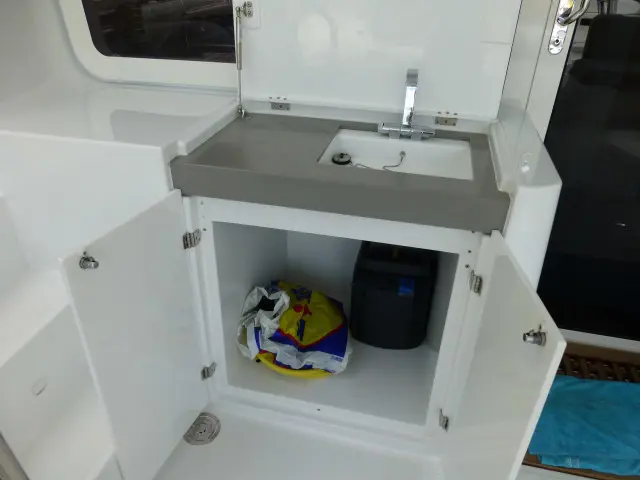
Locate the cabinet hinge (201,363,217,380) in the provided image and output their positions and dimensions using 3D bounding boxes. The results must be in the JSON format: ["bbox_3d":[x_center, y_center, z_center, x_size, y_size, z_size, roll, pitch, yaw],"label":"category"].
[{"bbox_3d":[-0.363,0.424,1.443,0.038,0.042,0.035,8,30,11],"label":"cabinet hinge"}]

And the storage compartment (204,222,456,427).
[{"bbox_3d":[0.080,0.129,1.477,0.630,0.604,0.535,8,30,11],"label":"storage compartment"}]

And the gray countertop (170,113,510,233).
[{"bbox_3d":[0.072,-0.215,1.214,0.770,0.083,0.487,8,30,11],"label":"gray countertop"}]

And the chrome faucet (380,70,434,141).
[{"bbox_3d":[0.256,-0.390,1.279,0.168,0.186,0.107,8,30,11],"label":"chrome faucet"}]

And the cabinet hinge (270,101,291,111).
[{"bbox_3d":[-0.128,-0.433,1.439,0.064,0.024,0.006,8,30,11],"label":"cabinet hinge"}]

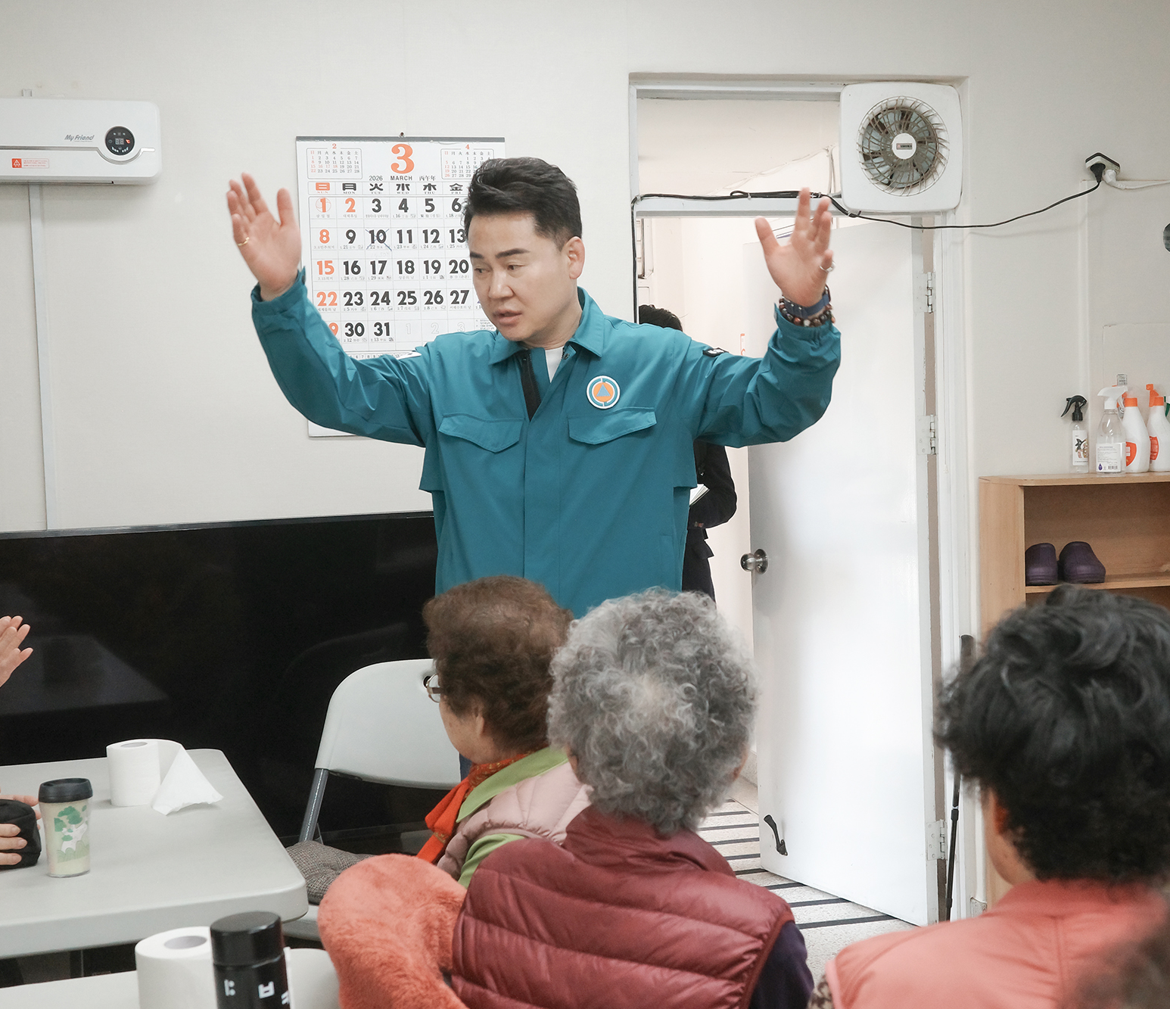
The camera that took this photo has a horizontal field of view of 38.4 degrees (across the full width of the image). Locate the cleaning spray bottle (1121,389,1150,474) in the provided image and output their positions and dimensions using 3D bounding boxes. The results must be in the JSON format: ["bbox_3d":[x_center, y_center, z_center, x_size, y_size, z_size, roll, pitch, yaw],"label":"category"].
[{"bbox_3d":[1.535,-0.209,4.700,0.073,0.237,0.096,1,4,43],"label":"cleaning spray bottle"}]

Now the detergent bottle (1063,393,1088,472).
[{"bbox_3d":[1.373,-0.195,4.706,0.076,0.219,0.051,-3,3,-17],"label":"detergent bottle"}]

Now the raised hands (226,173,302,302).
[{"bbox_3d":[-0.443,-0.372,2.340,0.088,0.170,0.060,-15,7,-30],"label":"raised hands"}]

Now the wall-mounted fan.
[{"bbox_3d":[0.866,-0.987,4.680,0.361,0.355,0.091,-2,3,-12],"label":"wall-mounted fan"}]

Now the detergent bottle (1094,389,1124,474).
[{"bbox_3d":[1.466,-0.207,4.685,0.089,0.239,0.069,-2,3,-7],"label":"detergent bottle"}]

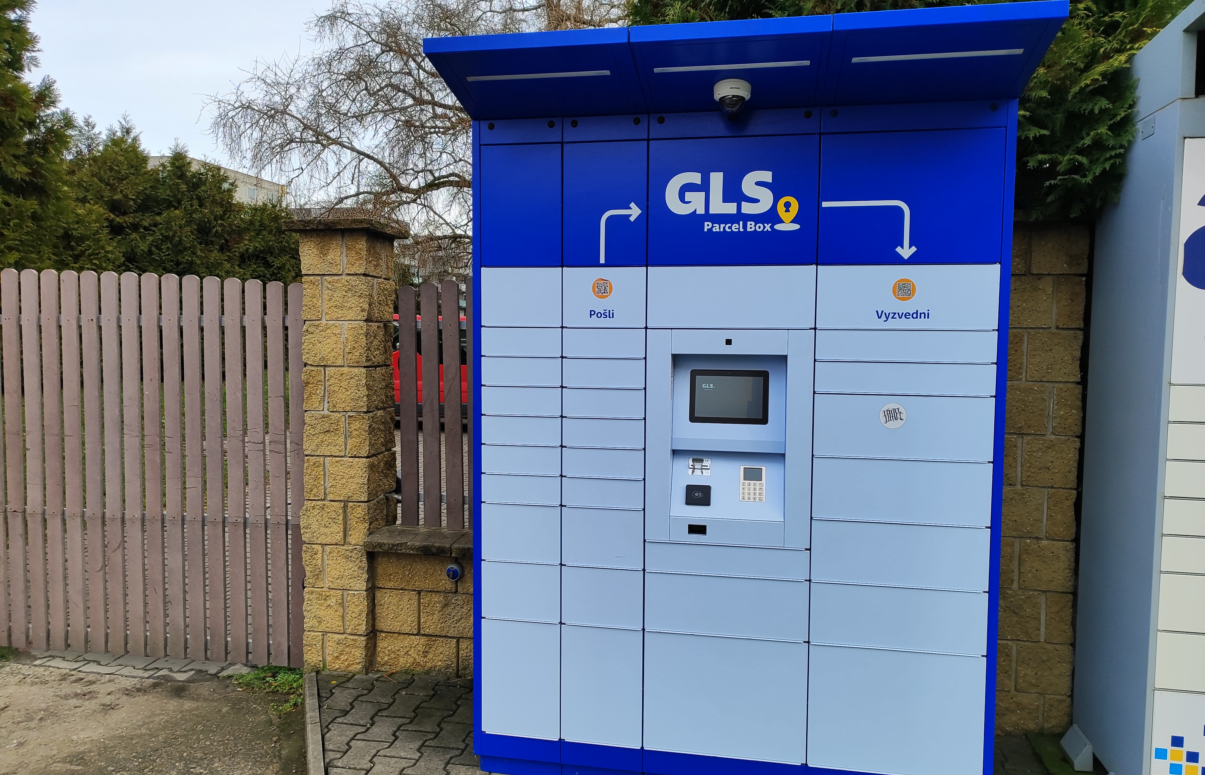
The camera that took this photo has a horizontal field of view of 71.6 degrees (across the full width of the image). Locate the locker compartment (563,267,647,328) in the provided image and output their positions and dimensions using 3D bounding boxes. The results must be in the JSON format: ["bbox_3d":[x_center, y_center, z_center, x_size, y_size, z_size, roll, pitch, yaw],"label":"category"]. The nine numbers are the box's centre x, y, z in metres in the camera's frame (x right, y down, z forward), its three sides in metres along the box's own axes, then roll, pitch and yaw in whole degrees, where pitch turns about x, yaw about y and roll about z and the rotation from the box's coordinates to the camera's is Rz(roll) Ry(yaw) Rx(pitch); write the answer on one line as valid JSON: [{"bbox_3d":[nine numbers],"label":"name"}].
[{"bbox_3d":[0.051,-0.308,2.960,0.275,0.193,0.480,1,4,11],"label":"locker compartment"}]

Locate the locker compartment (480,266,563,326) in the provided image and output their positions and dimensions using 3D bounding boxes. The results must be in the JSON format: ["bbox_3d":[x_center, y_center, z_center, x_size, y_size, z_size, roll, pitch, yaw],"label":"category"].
[{"bbox_3d":[-0.224,-0.313,3.013,0.273,0.193,0.480,1,4,11],"label":"locker compartment"}]

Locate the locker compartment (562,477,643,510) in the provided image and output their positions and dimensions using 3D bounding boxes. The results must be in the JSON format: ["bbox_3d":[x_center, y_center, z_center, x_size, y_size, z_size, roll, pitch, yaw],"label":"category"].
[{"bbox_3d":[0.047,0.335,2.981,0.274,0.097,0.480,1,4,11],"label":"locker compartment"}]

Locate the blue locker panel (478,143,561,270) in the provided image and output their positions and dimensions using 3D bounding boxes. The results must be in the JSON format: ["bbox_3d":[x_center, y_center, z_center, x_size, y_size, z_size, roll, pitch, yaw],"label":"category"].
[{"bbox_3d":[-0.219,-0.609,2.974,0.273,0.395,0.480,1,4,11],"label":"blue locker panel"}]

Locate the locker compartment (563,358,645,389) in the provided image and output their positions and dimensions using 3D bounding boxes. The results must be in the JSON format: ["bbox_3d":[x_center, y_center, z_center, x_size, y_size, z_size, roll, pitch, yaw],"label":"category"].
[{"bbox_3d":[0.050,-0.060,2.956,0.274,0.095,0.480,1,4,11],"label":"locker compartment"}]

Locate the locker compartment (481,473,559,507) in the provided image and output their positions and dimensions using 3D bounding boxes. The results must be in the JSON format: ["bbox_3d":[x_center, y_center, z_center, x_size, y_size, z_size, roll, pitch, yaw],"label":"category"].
[{"bbox_3d":[-0.228,0.331,3.053,0.273,0.094,0.480,1,4,11],"label":"locker compartment"}]

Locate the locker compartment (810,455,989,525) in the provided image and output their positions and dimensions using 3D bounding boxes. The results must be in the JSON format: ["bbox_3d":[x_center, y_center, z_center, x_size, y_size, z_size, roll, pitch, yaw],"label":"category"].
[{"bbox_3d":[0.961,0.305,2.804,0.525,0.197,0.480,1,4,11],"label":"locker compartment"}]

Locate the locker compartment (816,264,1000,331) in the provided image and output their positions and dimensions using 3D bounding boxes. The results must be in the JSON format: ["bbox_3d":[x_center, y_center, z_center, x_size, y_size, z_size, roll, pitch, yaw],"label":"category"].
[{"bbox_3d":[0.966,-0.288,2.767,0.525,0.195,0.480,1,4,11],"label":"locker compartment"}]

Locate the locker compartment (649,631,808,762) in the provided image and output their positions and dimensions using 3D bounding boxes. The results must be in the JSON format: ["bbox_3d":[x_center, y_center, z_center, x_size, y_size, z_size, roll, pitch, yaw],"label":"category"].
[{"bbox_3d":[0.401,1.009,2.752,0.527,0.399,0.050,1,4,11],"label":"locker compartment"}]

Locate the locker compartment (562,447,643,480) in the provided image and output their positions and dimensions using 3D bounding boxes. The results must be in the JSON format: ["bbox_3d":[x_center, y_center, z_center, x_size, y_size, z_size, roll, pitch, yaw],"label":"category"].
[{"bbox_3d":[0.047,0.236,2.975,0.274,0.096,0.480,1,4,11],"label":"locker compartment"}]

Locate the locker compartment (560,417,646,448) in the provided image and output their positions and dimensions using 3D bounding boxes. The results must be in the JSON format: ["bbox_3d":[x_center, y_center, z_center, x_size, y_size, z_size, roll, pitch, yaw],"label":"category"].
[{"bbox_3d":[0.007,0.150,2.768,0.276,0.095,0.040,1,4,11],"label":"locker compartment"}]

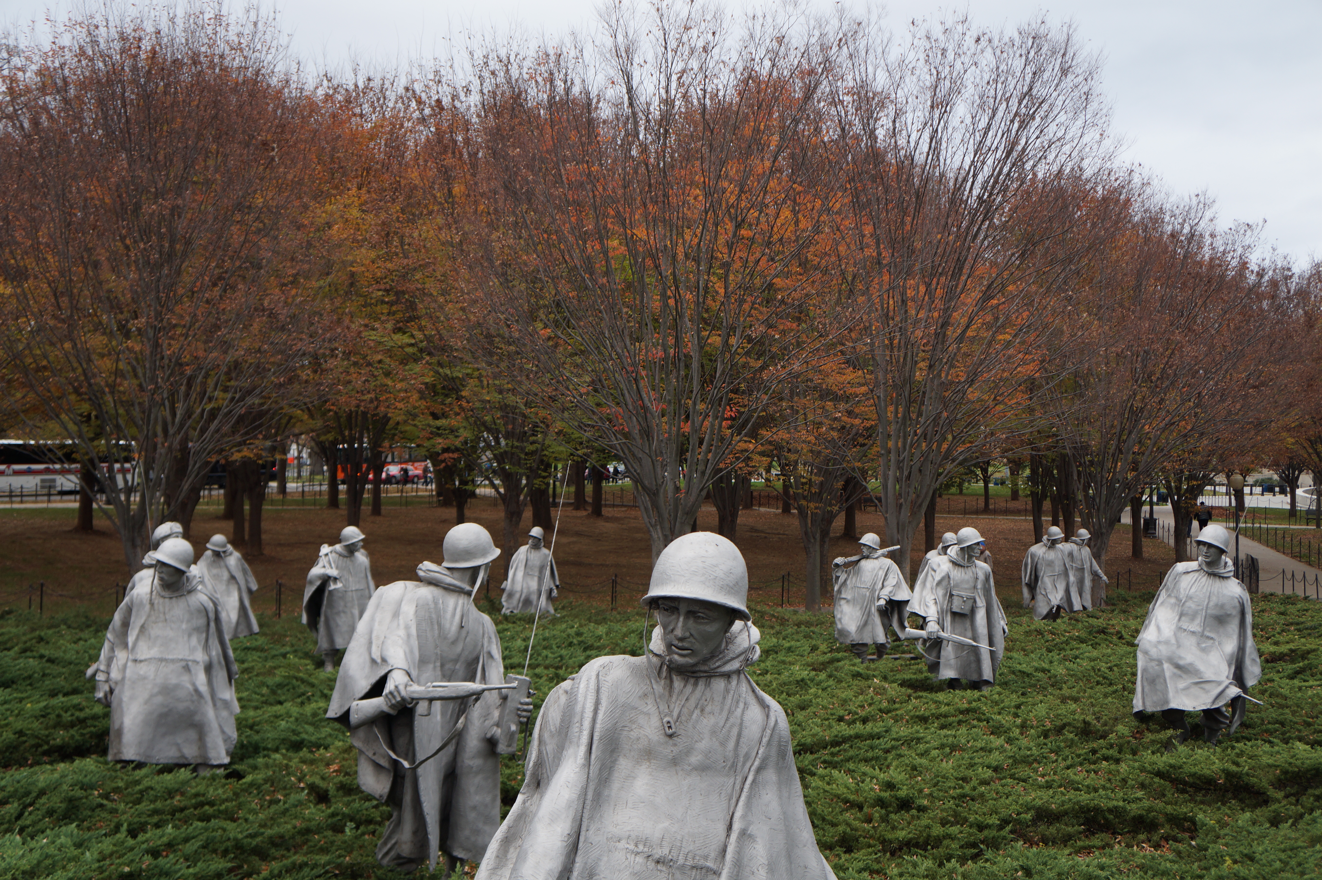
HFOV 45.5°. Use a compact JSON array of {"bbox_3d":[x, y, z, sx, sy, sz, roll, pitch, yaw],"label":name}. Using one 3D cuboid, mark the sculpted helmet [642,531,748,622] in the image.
[{"bbox_3d":[0.101,0.393,4.600,0.310,0.230,0.350,10,5,27],"label":"sculpted helmet"}]

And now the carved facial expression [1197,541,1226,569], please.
[{"bbox_3d":[5.285,1.105,15.150,0.200,0.270,0.220,2,-3,-43],"label":"carved facial expression"}]

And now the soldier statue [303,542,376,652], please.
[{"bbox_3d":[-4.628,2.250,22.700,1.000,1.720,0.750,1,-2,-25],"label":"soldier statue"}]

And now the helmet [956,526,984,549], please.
[{"bbox_3d":[3.894,1.230,19.900,0.350,0.245,0.300,-17,-12,33],"label":"helmet"}]

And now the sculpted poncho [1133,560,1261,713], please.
[{"bbox_3d":[5.158,1.895,15.200,1.150,1.480,0.800,-1,-2,23],"label":"sculpted poncho"}]

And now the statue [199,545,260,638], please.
[{"bbox_3d":[-7.376,2.551,26.800,0.970,1.700,0.750,-1,-2,20],"label":"statue"}]

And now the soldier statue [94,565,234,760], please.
[{"bbox_3d":[-4.201,1.907,13.400,1.180,1.800,0.780,0,-2,-6],"label":"soldier statue"}]

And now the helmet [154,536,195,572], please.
[{"bbox_3d":[-4.135,0.969,13.400,0.310,0.230,0.360,17,4,37],"label":"helmet"}]

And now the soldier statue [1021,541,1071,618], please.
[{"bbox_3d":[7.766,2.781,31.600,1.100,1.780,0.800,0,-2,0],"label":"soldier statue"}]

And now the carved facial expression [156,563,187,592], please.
[{"bbox_3d":[-4.111,1.157,13.250,0.210,0.260,0.210,-2,-3,40],"label":"carved facial expression"}]

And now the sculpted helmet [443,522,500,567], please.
[{"bbox_3d":[-1.105,0.611,9.200,0.360,0.230,0.310,-16,10,-29],"label":"sculpted helmet"}]

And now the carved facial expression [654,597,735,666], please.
[{"bbox_3d":[0.093,0.549,4.520,0.195,0.210,0.150,9,8,27],"label":"carved facial expression"}]

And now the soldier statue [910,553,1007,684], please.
[{"bbox_3d":[3.745,2.207,19.900,1.150,1.830,0.800,0,-2,-10],"label":"soldier statue"}]

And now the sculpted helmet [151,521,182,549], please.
[{"bbox_3d":[-5.313,1.040,17.000,0.330,0.230,0.290,-7,0,12],"label":"sculpted helmet"}]

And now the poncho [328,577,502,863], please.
[{"bbox_3d":[-1.432,1.637,9.250,1.050,1.780,0.880,2,-3,-42],"label":"poncho"}]

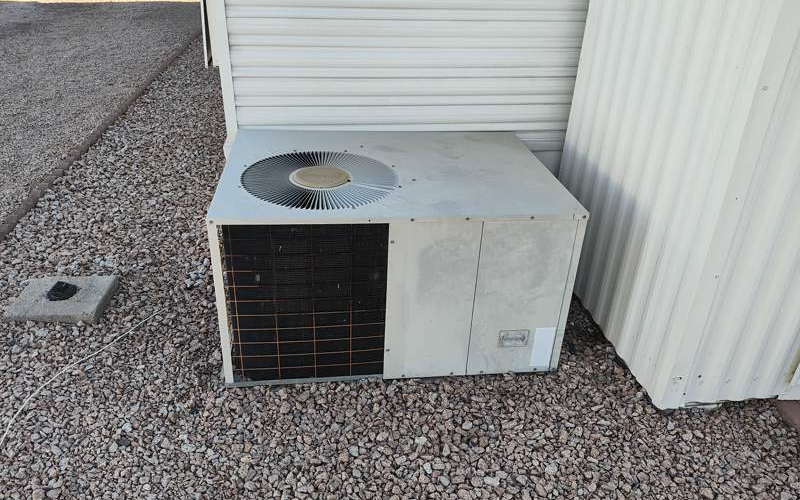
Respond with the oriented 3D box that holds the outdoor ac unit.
[{"bbox_3d":[-0.043,-0.022,2.156,1.120,0.611,0.790,-1,29,-8],"label":"outdoor ac unit"}]

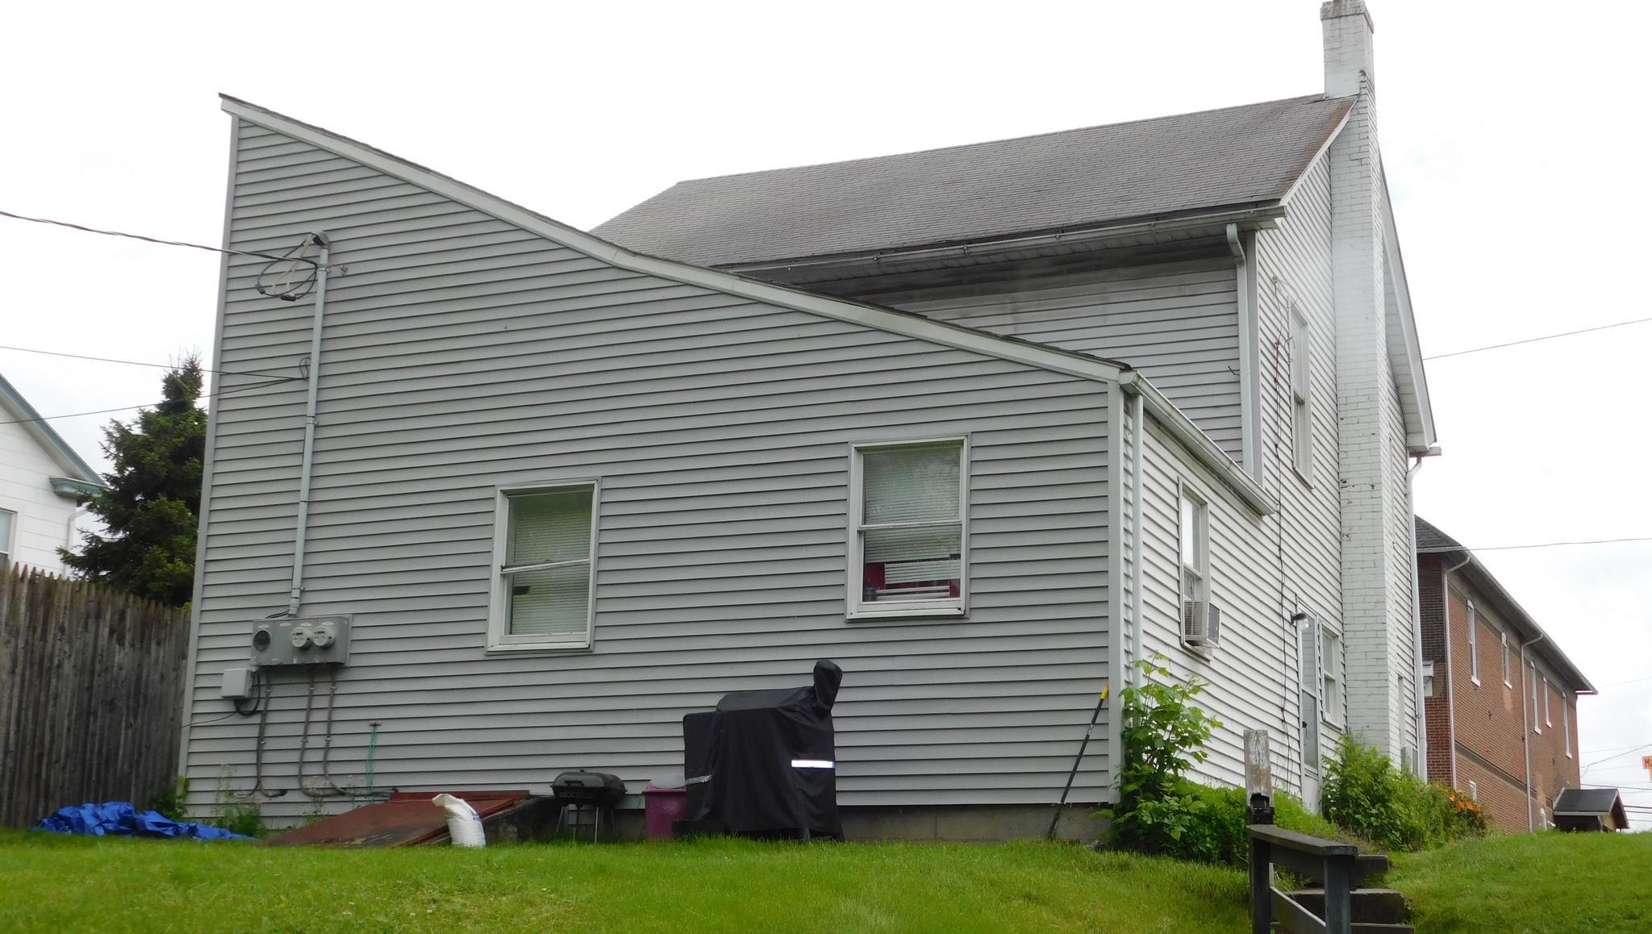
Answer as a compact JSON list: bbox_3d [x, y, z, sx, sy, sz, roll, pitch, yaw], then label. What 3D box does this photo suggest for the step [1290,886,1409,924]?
[{"bbox_3d":[3.225,2.722,13.300,0.800,0.195,0.340,-1,-14,10],"label":"step"}]

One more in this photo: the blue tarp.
[{"bbox_3d":[-4.900,2.545,15.400,1.400,0.260,0.800,-5,-14,23],"label":"blue tarp"}]

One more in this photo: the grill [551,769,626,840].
[{"bbox_3d":[-1.654,2.371,15.000,0.440,0.520,0.350,-4,-14,20],"label":"grill"}]

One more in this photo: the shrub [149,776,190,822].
[{"bbox_3d":[-5.144,2.615,16.800,0.280,0.380,0.280,-5,-14,23],"label":"shrub"}]

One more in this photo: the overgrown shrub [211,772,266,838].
[{"bbox_3d":[-4.561,2.624,16.700,0.360,0.540,0.360,-5,-14,23],"label":"overgrown shrub"}]

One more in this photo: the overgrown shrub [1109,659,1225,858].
[{"bbox_3d":[2.273,1.938,14.300,0.660,1.300,0.620,-5,-14,23],"label":"overgrown shrub"}]

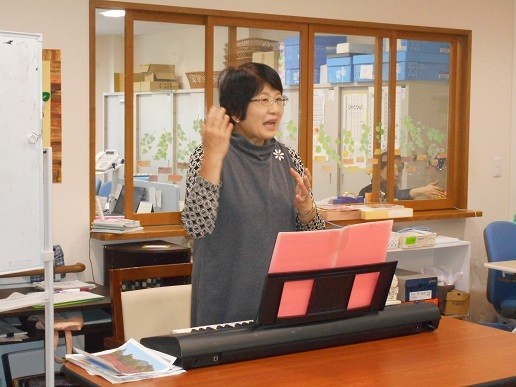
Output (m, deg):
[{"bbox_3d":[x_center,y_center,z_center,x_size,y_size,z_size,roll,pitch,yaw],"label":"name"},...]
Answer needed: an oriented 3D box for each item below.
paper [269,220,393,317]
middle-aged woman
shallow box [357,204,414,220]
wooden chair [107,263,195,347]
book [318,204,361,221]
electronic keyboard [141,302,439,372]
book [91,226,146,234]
[{"bbox_3d":[0.228,0.258,3.227,0.450,0.310,0.020,-2,23,-34],"label":"paper"},{"bbox_3d":[-0.015,0.376,3.505,0.470,1.620,0.360,-2,5,-30],"label":"middle-aged woman"},{"bbox_3d":[0.637,0.100,5.347,0.318,0.048,0.220,-2,5,-33],"label":"shallow box"},{"bbox_3d":[-0.232,0.740,3.798,0.510,0.850,0.560,-2,5,-34],"label":"wooden chair"},{"bbox_3d":[0.370,0.104,5.098,0.220,0.044,0.230,-2,5,-33],"label":"book"},{"bbox_3d":[0.137,0.440,3.292,1.036,0.100,0.259,-2,5,-34],"label":"electronic keyboard"},{"bbox_3d":[-0.620,0.159,4.431,0.160,0.014,0.210,2,4,21],"label":"book"}]

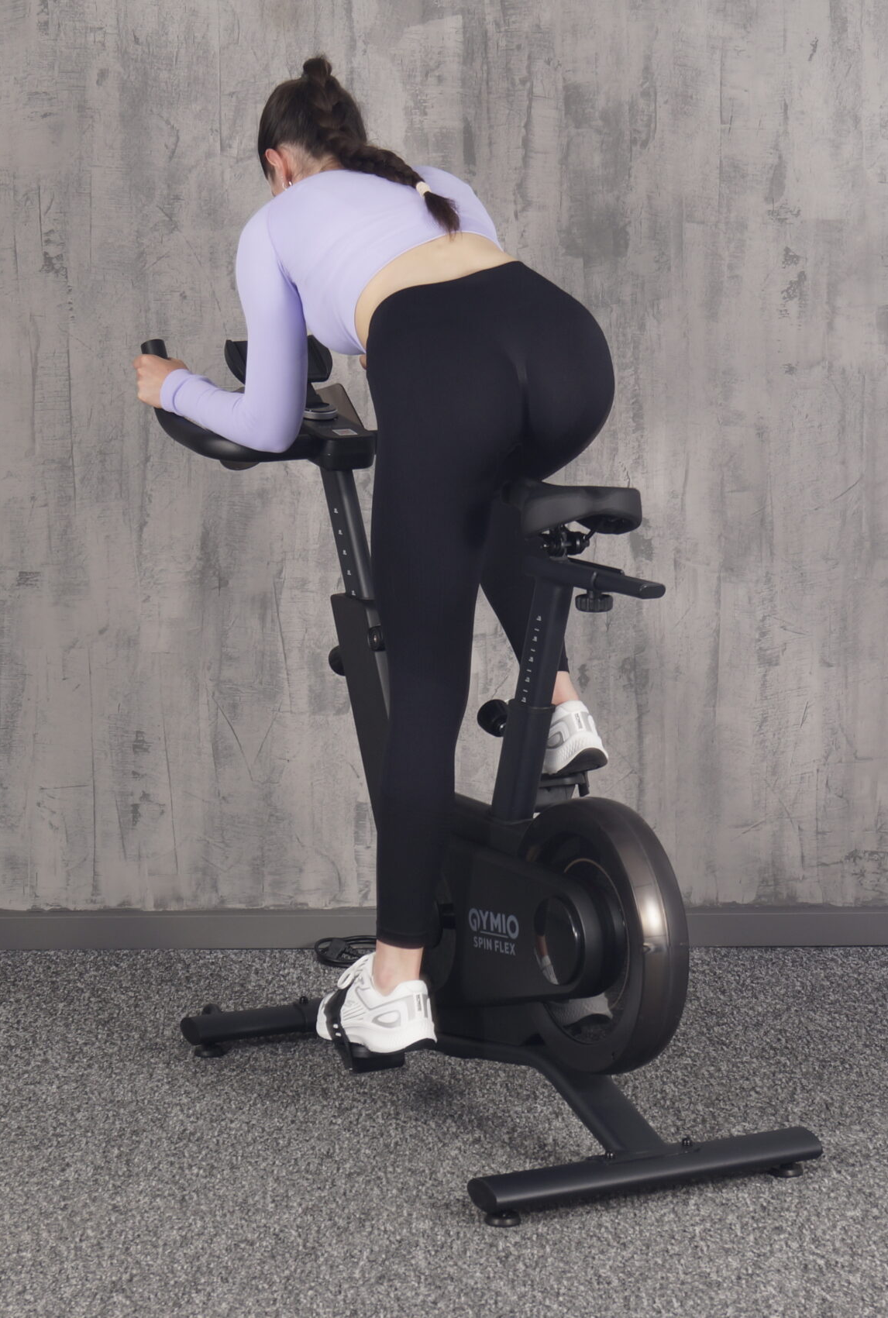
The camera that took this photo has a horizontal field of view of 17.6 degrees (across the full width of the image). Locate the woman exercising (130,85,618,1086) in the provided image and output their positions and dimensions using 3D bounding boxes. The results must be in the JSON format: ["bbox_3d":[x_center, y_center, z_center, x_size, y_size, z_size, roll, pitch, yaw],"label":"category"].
[{"bbox_3d":[-0.066,-0.197,4.263,0.495,1.421,0.965,-3,7,-27],"label":"woman exercising"}]

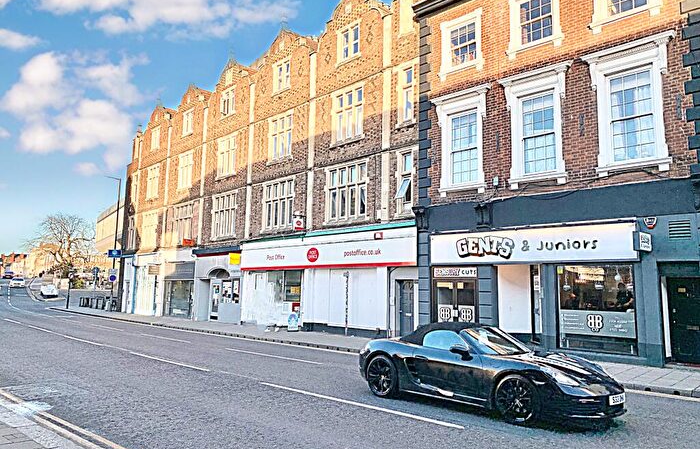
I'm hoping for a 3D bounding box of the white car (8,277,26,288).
[{"bbox_3d":[-46.135,8.108,73.000,1.800,1.460,4.300,6,-9,-32],"label":"white car"}]

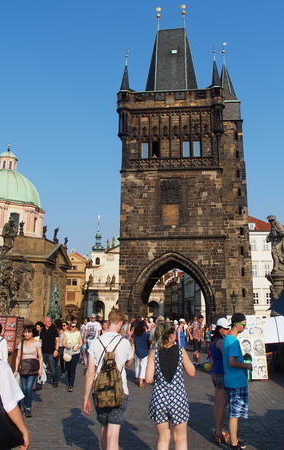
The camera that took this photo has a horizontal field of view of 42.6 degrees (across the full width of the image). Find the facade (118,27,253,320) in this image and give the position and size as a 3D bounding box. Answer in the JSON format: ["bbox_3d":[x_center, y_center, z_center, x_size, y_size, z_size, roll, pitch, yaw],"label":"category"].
[{"bbox_3d":[5.759,-8.565,51.200,15.909,44.513,10.500,-1,-13,5],"label":"facade"}]

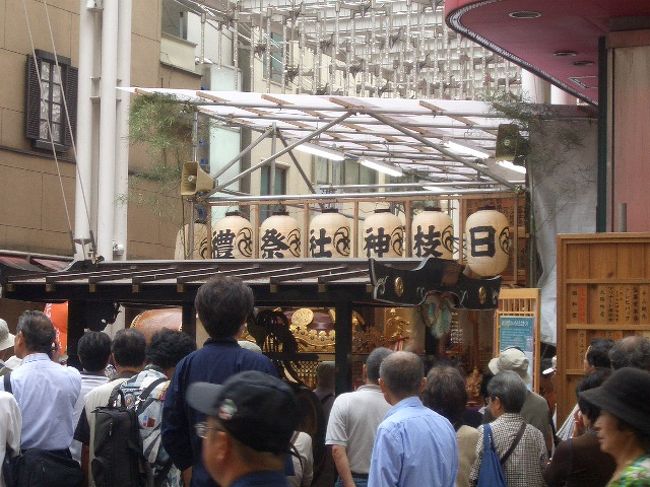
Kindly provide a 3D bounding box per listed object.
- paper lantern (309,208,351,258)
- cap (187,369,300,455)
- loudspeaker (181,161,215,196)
[{"bbox_3d":[0.054,0.000,16.700,0.420,0.700,0.420,1,-3,0],"label":"paper lantern"},{"bbox_3d":[-0.174,0.339,3.729,0.280,0.130,0.173,31,18,28],"label":"cap"},{"bbox_3d":[-1.261,-0.635,16.600,0.290,0.335,0.250,10,-8,-36],"label":"loudspeaker"}]

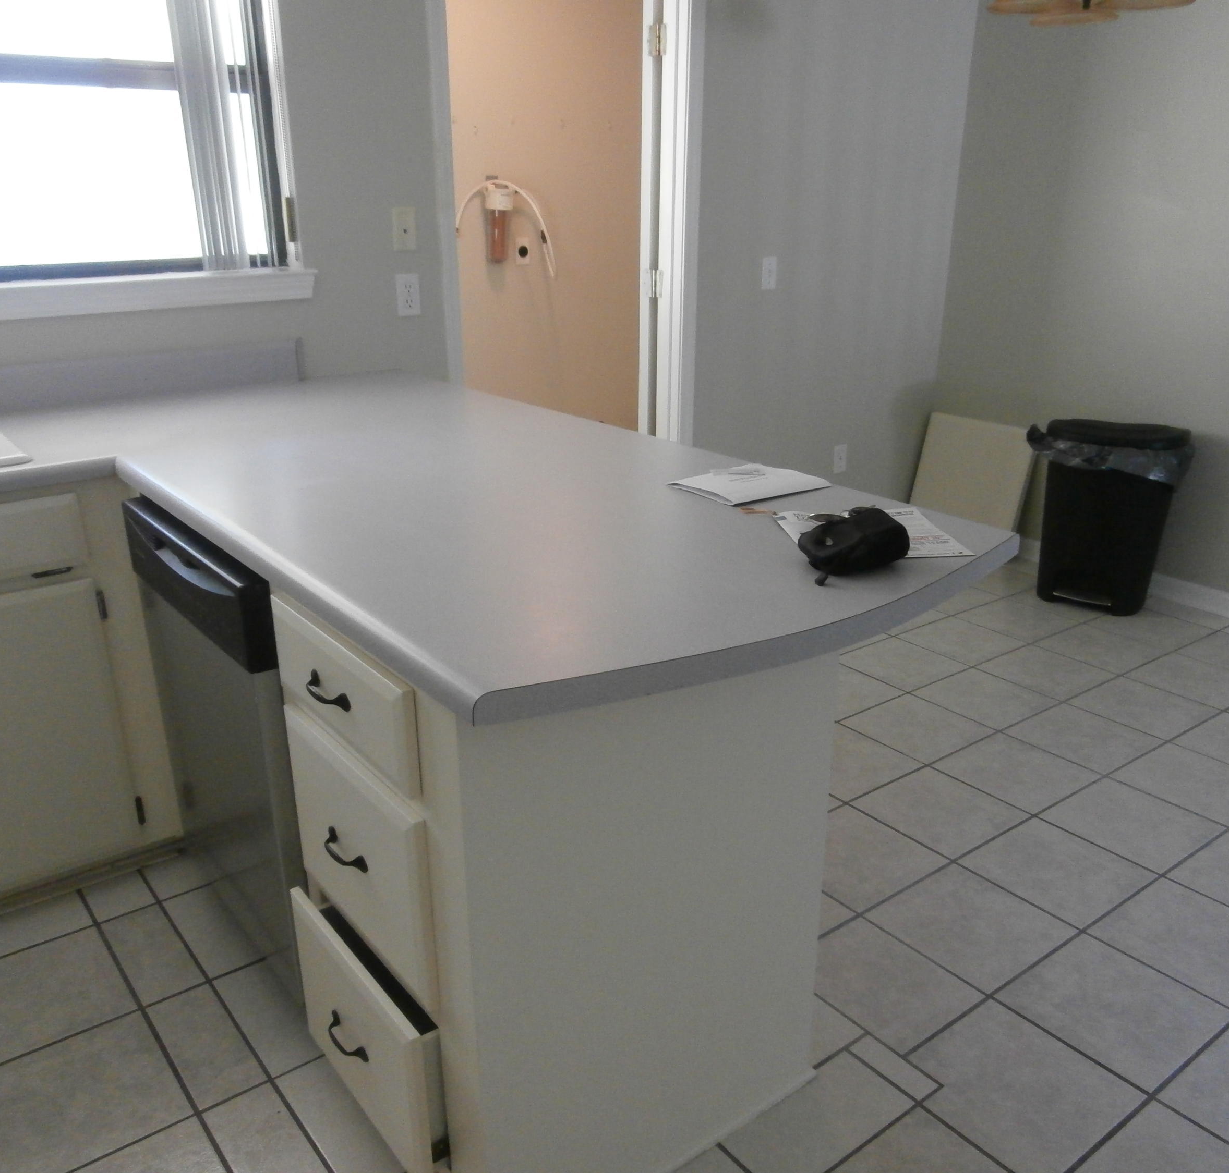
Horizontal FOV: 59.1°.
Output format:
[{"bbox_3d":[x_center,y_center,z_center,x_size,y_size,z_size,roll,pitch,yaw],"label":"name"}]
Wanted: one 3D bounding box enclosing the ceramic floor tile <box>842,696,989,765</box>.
[{"bbox_3d":[0.829,0.389,2.965,0.297,0.010,0.297,-14,24,-34],"label":"ceramic floor tile"}]

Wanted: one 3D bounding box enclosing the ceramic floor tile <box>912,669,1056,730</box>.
[{"bbox_3d":[1.089,0.333,3.195,0.302,0.010,0.302,-14,24,-35],"label":"ceramic floor tile"}]

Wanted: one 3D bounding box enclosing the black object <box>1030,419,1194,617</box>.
[{"bbox_3d":[1.742,-0.256,3.888,0.460,0.640,0.330,16,25,38],"label":"black object"}]

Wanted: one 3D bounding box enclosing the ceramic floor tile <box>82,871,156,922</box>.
[{"bbox_3d":[-1.027,0.647,2.251,0.113,0.010,0.142,-14,24,-34],"label":"ceramic floor tile"}]

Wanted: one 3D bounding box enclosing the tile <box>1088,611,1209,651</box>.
[{"bbox_3d":[1.841,0.144,3.728,0.302,0.010,0.302,-14,24,-35],"label":"tile"}]

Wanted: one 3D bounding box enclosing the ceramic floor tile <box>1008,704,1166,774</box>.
[{"bbox_3d":[1.255,0.407,2.906,0.297,0.010,0.297,-14,24,-34],"label":"ceramic floor tile"}]

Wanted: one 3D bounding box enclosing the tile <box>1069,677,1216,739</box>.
[{"bbox_3d":[1.527,0.351,3.141,0.302,0.010,0.302,-14,24,-35],"label":"tile"}]

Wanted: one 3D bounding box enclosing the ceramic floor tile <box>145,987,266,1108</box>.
[{"bbox_3d":[-0.713,0.799,1.890,0.115,0.010,0.302,-14,24,-35],"label":"ceramic floor tile"}]

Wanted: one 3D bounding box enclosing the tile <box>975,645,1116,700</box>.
[{"bbox_3d":[1.317,0.266,3.309,0.297,0.010,0.297,-14,24,-34],"label":"tile"}]

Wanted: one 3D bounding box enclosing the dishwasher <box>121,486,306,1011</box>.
[{"bbox_3d":[-0.479,0.262,2.114,0.620,0.853,0.600,-14,24,-35],"label":"dishwasher"}]

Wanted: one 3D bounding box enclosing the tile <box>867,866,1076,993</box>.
[{"bbox_3d":[0.719,0.686,2.194,0.302,0.010,0.302,-14,24,-35],"label":"tile"}]

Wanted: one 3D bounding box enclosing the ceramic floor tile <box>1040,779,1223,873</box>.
[{"bbox_3d":[1.214,0.559,2.551,0.302,0.010,0.302,-14,24,-35],"label":"ceramic floor tile"}]

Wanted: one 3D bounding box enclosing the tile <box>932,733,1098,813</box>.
[{"bbox_3d":[1.012,0.469,2.734,0.297,0.010,0.297,-14,24,-34],"label":"tile"}]

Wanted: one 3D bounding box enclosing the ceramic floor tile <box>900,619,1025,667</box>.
[{"bbox_3d":[1.158,0.184,3.621,0.302,0.010,0.302,-14,24,-35],"label":"ceramic floor tile"}]

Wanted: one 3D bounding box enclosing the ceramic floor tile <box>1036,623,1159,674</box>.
[{"bbox_3d":[1.592,0.207,3.550,0.302,0.010,0.302,-14,24,-35],"label":"ceramic floor tile"}]

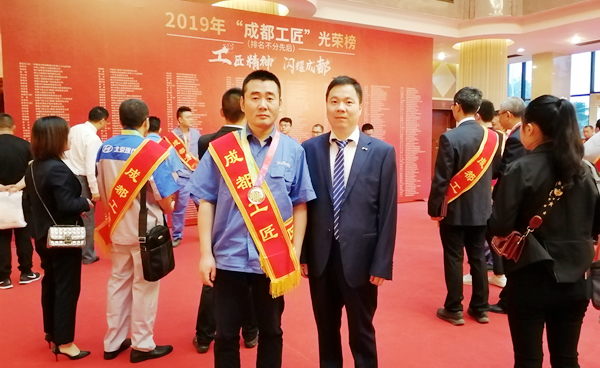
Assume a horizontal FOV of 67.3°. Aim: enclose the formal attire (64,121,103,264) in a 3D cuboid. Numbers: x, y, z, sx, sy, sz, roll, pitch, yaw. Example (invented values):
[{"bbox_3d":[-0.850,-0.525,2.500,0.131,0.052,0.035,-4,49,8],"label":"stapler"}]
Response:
[{"bbox_3d":[-2.448,0.103,5.124,0.480,1.550,0.360,6,8,45],"label":"formal attire"}]

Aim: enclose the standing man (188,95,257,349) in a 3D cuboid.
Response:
[{"bbox_3d":[-0.460,0.251,2.945,0.520,1.710,0.340,0,6,0],"label":"standing man"}]

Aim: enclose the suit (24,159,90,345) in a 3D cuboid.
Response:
[{"bbox_3d":[-1.533,0.443,2.893,0.340,1.190,0.420,-4,7,-32],"label":"suit"}]

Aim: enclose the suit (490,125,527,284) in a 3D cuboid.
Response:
[{"bbox_3d":[1.708,0.260,3.587,0.340,1.410,0.500,5,8,40],"label":"suit"}]

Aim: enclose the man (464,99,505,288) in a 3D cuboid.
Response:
[{"bbox_3d":[1.733,0.092,4.224,0.480,1.730,0.340,-4,7,-28],"label":"man"}]

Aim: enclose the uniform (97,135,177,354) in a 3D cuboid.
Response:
[{"bbox_3d":[-1.022,0.374,2.852,0.520,1.410,0.360,3,7,30],"label":"uniform"}]

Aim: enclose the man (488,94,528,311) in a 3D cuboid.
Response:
[{"bbox_3d":[1.708,0.176,3.578,0.360,1.700,0.500,5,8,40],"label":"man"}]

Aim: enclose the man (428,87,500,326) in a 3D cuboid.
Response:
[{"bbox_3d":[1.254,0.172,3.401,0.540,1.750,0.360,-3,6,-22],"label":"man"}]

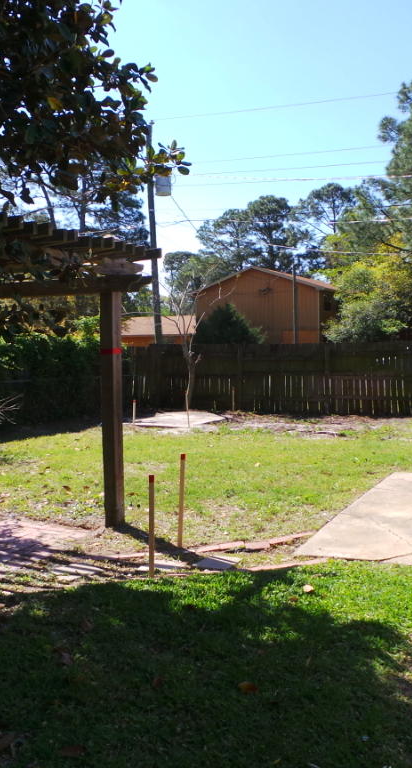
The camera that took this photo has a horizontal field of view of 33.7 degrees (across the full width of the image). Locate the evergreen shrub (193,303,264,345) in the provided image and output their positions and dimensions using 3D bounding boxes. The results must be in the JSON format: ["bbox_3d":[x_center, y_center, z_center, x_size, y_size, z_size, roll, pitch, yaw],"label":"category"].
[{"bbox_3d":[0.899,-1.217,24.972,2.800,3.462,2.800,0,2,0],"label":"evergreen shrub"}]

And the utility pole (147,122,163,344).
[{"bbox_3d":[-1.700,-4.141,23.000,0.240,9.400,0.240,-2,2,0],"label":"utility pole"}]

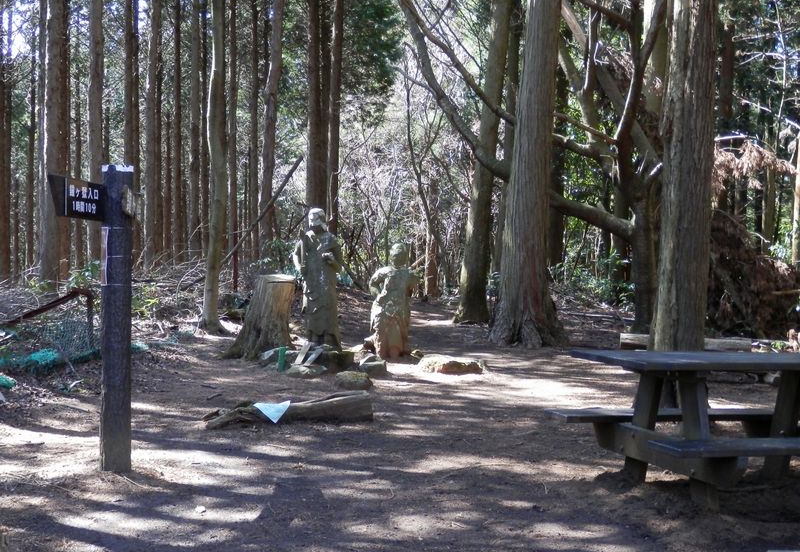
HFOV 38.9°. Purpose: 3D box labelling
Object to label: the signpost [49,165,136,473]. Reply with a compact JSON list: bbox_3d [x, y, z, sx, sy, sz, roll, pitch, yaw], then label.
[{"bbox_3d":[-1.550,0.225,5.700,0.180,1.610,0.740,1,0,16],"label":"signpost"}]

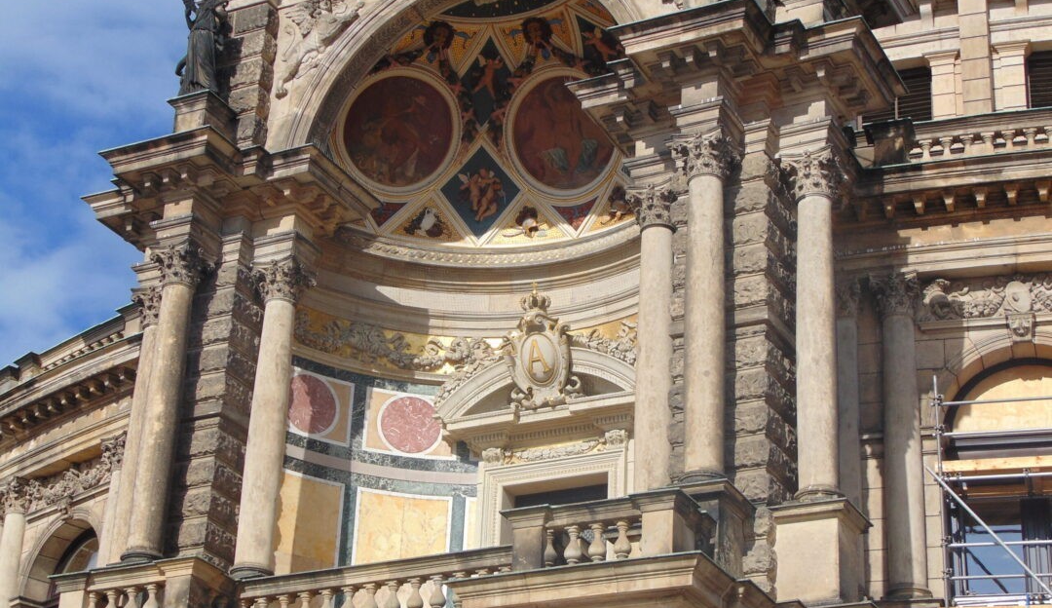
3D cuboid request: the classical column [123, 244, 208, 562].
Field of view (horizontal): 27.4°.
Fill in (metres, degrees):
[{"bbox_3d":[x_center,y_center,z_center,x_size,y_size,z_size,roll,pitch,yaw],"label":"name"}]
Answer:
[{"bbox_3d":[-5.017,1.452,29.671,0.724,4.813,0.724,-10,-29,25],"label":"classical column"}]

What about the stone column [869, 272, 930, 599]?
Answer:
[{"bbox_3d":[5.186,1.774,29.749,0.680,4.781,0.680,-10,-28,25],"label":"stone column"}]

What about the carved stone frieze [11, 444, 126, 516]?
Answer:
[{"bbox_3d":[-8.190,3.296,38.761,0.301,0.583,3.196,24,-33,-37],"label":"carved stone frieze"}]

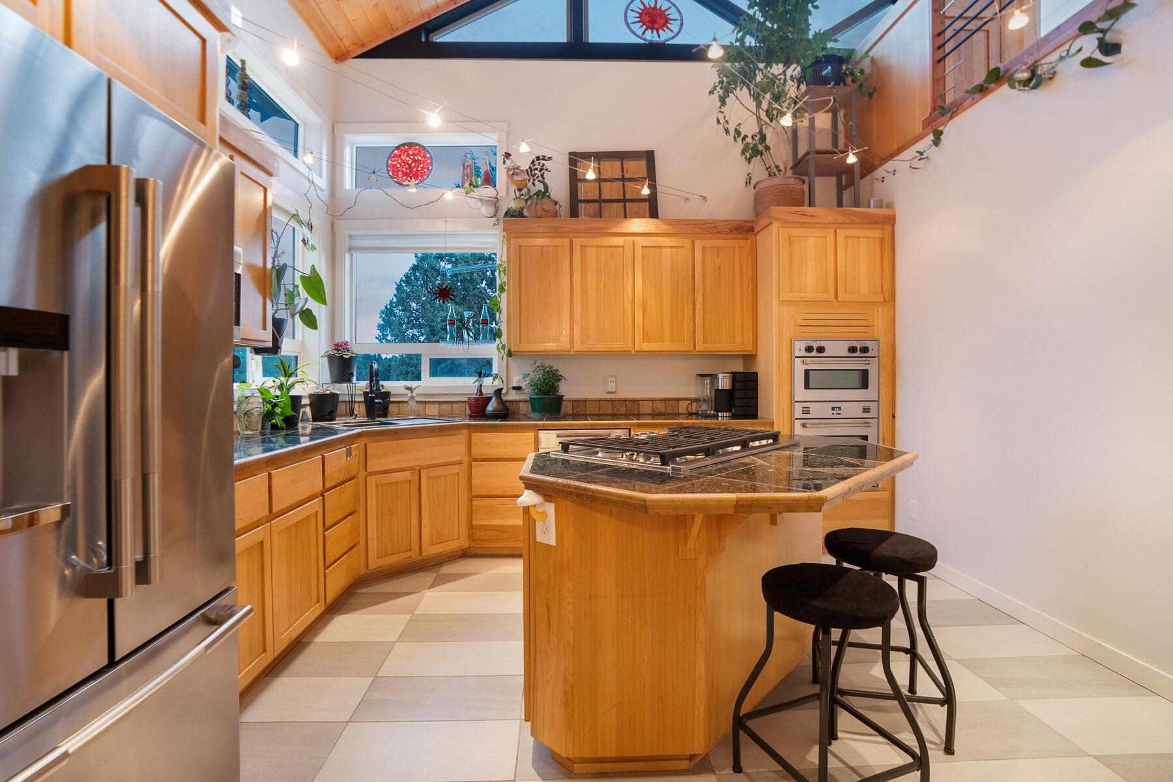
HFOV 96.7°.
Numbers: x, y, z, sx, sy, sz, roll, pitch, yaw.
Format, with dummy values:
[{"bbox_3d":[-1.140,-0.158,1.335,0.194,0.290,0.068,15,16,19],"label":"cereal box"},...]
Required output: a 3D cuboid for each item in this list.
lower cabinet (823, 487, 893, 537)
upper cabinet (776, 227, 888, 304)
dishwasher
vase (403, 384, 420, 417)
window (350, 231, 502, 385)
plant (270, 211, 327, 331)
[{"bbox_3d":[1.653,0.855,3.779,0.773,0.388,0.600,0,1,-2],"label":"lower cabinet"},{"bbox_3d":[1.667,-0.860,3.810,0.765,0.535,0.580,0,1,-2],"label":"upper cabinet"},{"bbox_3d":[-0.024,0.658,3.726,0.604,0.850,0.600,0,1,-2],"label":"dishwasher"},{"bbox_3d":[-1.296,0.071,3.860,0.108,0.232,0.100,0,1,-2],"label":"vase"},{"bbox_3d":[-1.248,-0.619,4.020,1.170,1.190,0.100,0,1,-2],"label":"window"},{"bbox_3d":[-1.566,-0.589,2.776,0.311,0.669,0.310,0,1,-2],"label":"plant"}]

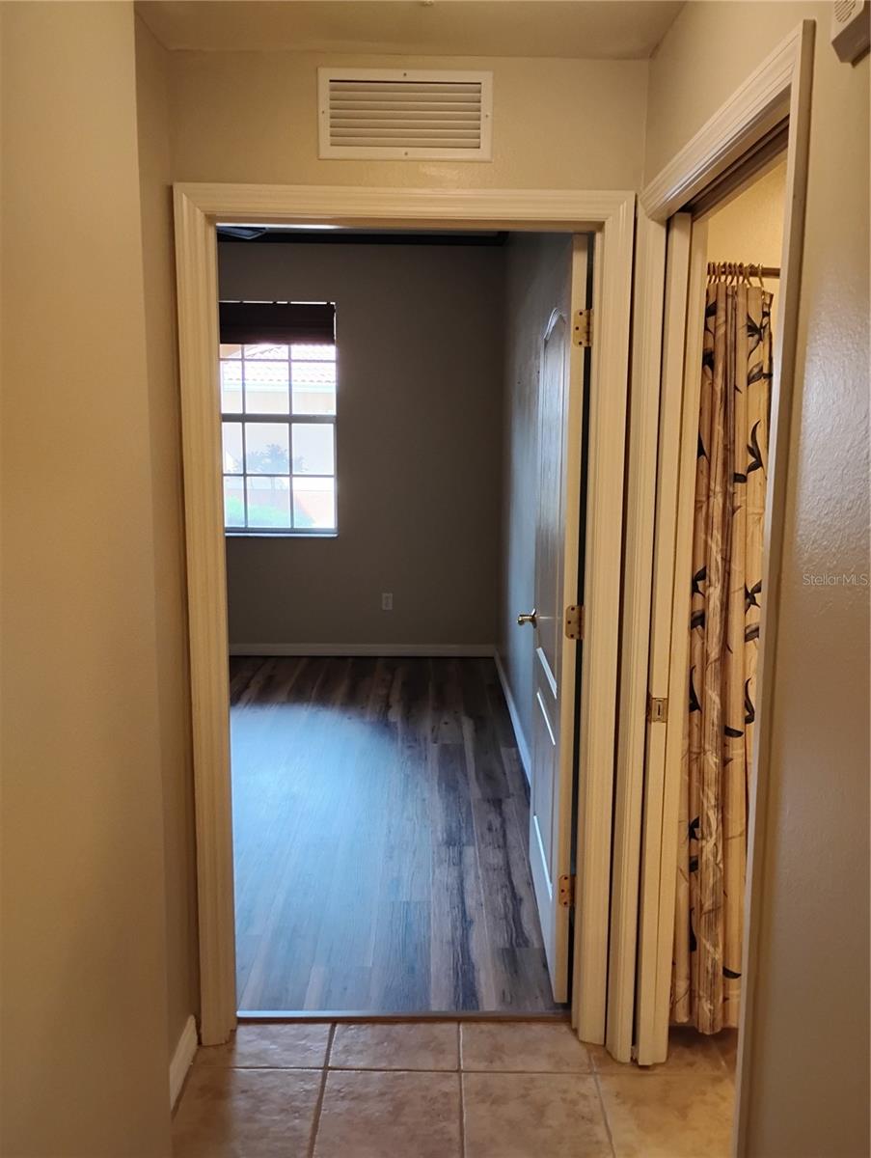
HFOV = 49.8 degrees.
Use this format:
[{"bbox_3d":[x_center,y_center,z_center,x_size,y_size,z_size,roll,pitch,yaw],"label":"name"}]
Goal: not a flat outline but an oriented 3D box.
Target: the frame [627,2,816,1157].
[{"bbox_3d":[0.521,0.252,1.812,0.135,2.110,0.965,0,9,0],"label":"frame"}]

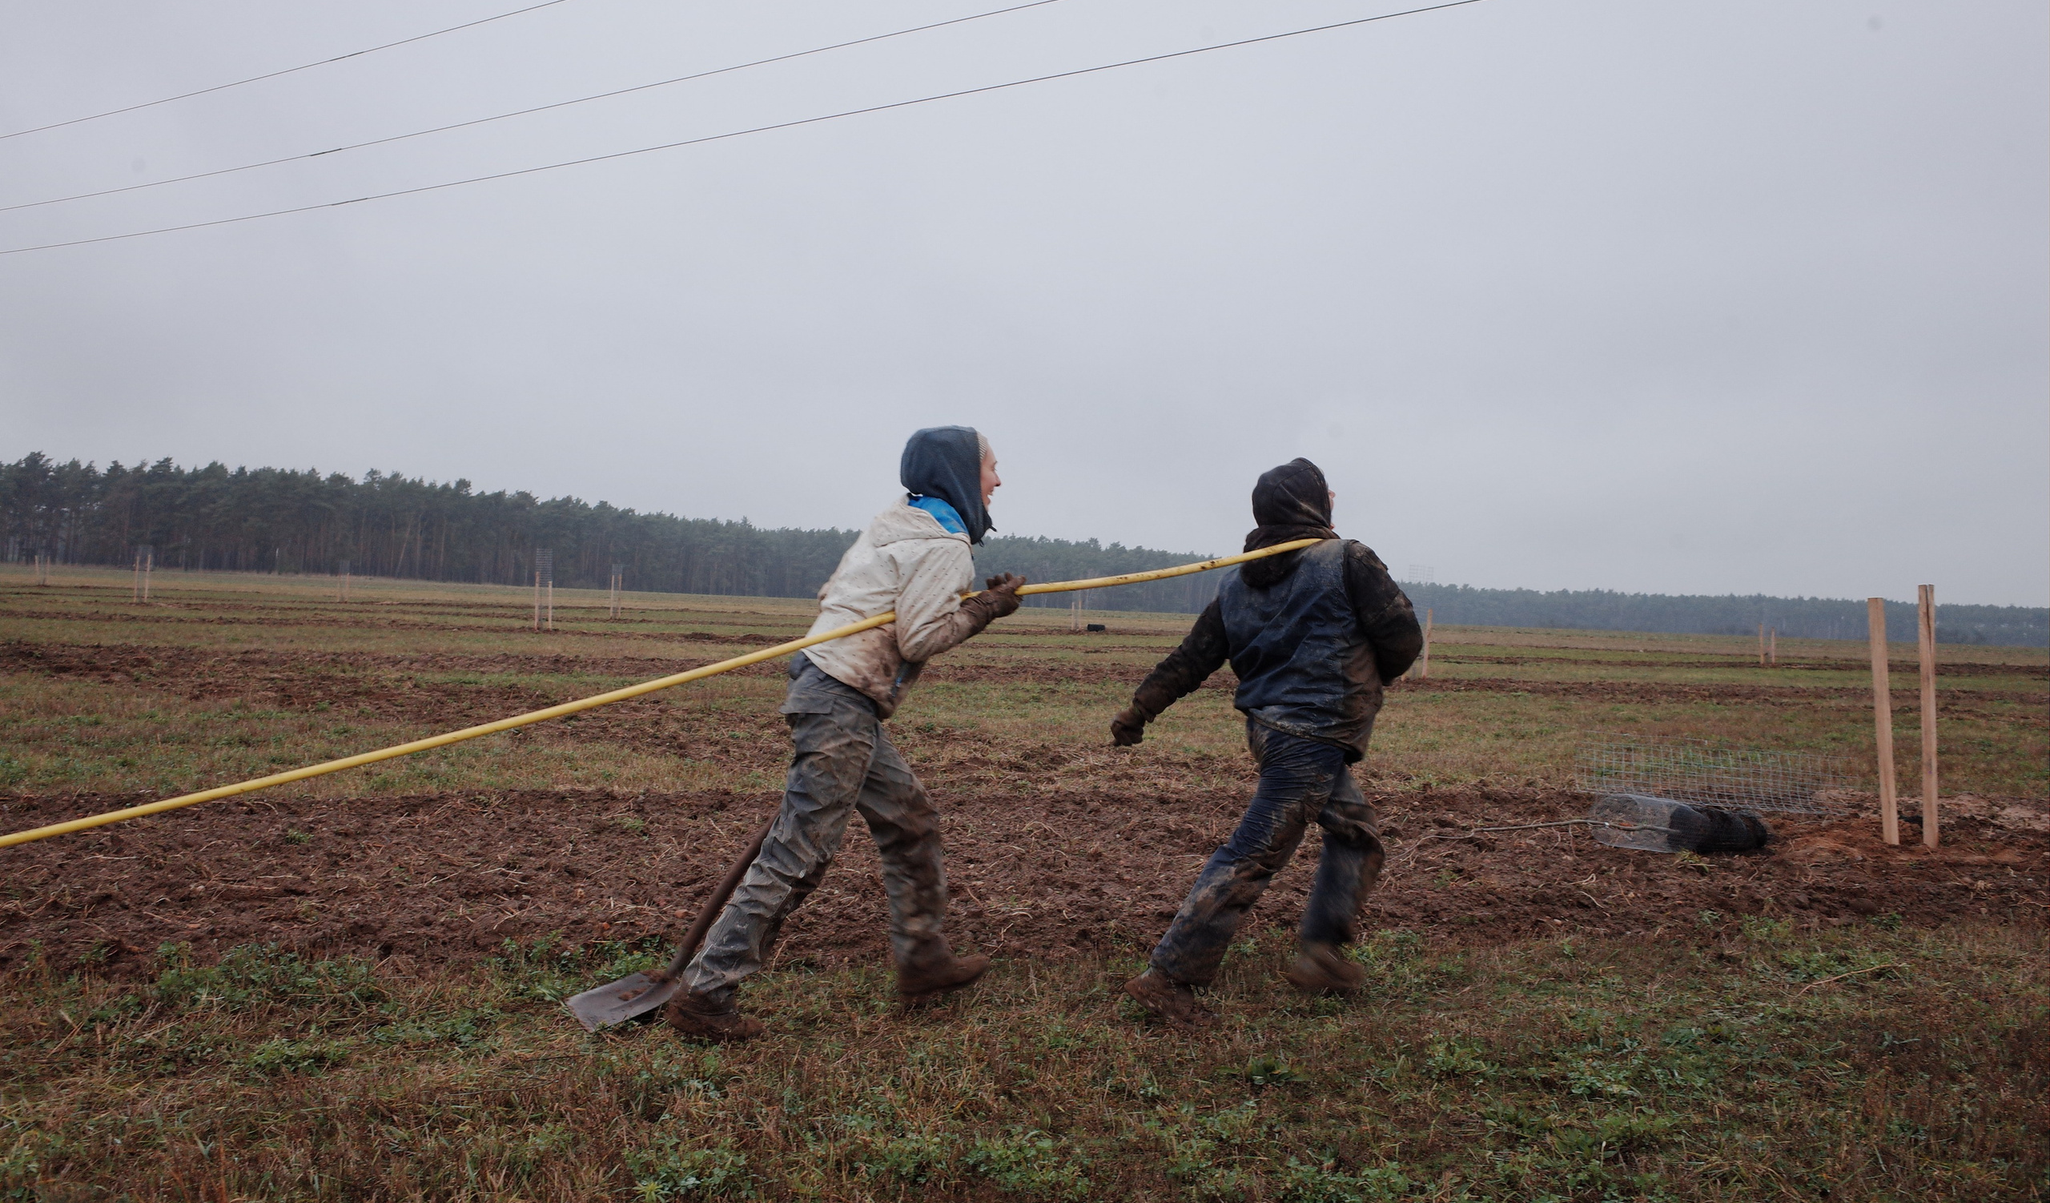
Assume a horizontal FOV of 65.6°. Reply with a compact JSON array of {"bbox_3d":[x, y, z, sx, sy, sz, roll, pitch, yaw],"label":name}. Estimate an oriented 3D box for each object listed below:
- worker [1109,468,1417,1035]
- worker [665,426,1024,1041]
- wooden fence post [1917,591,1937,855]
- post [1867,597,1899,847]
[{"bbox_3d":[0.689,0.403,4.580,0.800,1.570,0.650,2,0,-36],"label":"worker"},{"bbox_3d":[-0.481,0.349,4.250,0.930,1.590,0.550,2,0,-10],"label":"worker"},{"bbox_3d":[5.140,0.656,9.050,0.085,1.500,0.075,-1,0,27],"label":"wooden fence post"},{"bbox_3d":[4.882,0.683,9.050,0.085,1.420,0.075,-3,0,27],"label":"post"}]

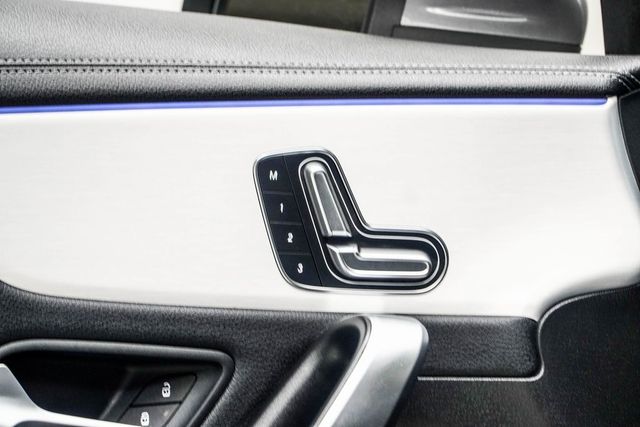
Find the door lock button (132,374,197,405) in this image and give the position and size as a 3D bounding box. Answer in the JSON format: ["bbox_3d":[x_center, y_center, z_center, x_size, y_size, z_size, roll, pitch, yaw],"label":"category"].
[{"bbox_3d":[-0.083,0.093,1.480,0.034,0.015,0.006,1,-6,25],"label":"door lock button"}]

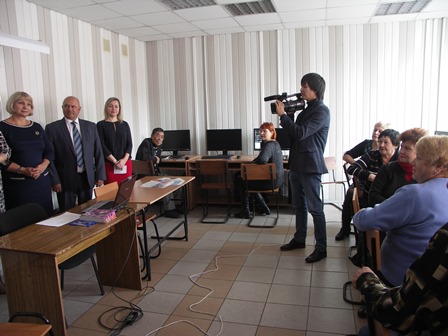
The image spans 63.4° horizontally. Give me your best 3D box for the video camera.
[{"bbox_3d":[0.588,-0.631,3.520,0.370,0.190,0.170,-7,8,5],"label":"video camera"}]

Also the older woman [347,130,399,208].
[{"bbox_3d":[1.355,0.273,3.240,0.600,1.180,0.520,-10,11,-43],"label":"older woman"}]

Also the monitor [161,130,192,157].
[{"bbox_3d":[-0.809,-0.387,5.810,0.560,0.410,0.190,0,8,15],"label":"monitor"}]

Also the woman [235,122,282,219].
[{"bbox_3d":[0.460,0.059,4.730,0.660,1.260,0.500,-1,8,7],"label":"woman"}]

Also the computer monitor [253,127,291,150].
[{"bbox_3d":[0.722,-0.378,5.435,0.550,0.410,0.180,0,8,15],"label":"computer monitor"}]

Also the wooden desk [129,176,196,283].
[{"bbox_3d":[-0.741,0.551,3.678,0.570,0.700,1.240,0,8,15],"label":"wooden desk"}]

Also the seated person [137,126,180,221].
[{"bbox_3d":[-0.940,0.072,5.100,0.640,1.240,0.520,2,9,28],"label":"seated person"}]

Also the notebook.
[{"bbox_3d":[-0.933,0.209,3.076,0.330,0.235,0.360,-1,8,9],"label":"notebook"}]

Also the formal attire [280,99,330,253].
[{"bbox_3d":[0.773,0.092,3.460,0.480,1.430,0.450,-4,8,-15],"label":"formal attire"}]

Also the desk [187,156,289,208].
[{"bbox_3d":[0.331,0.223,5.508,1.600,0.730,0.620,0,8,15],"label":"desk"}]

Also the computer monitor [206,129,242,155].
[{"bbox_3d":[-0.003,-0.386,5.593,0.560,0.410,0.190,0,8,15],"label":"computer monitor"}]

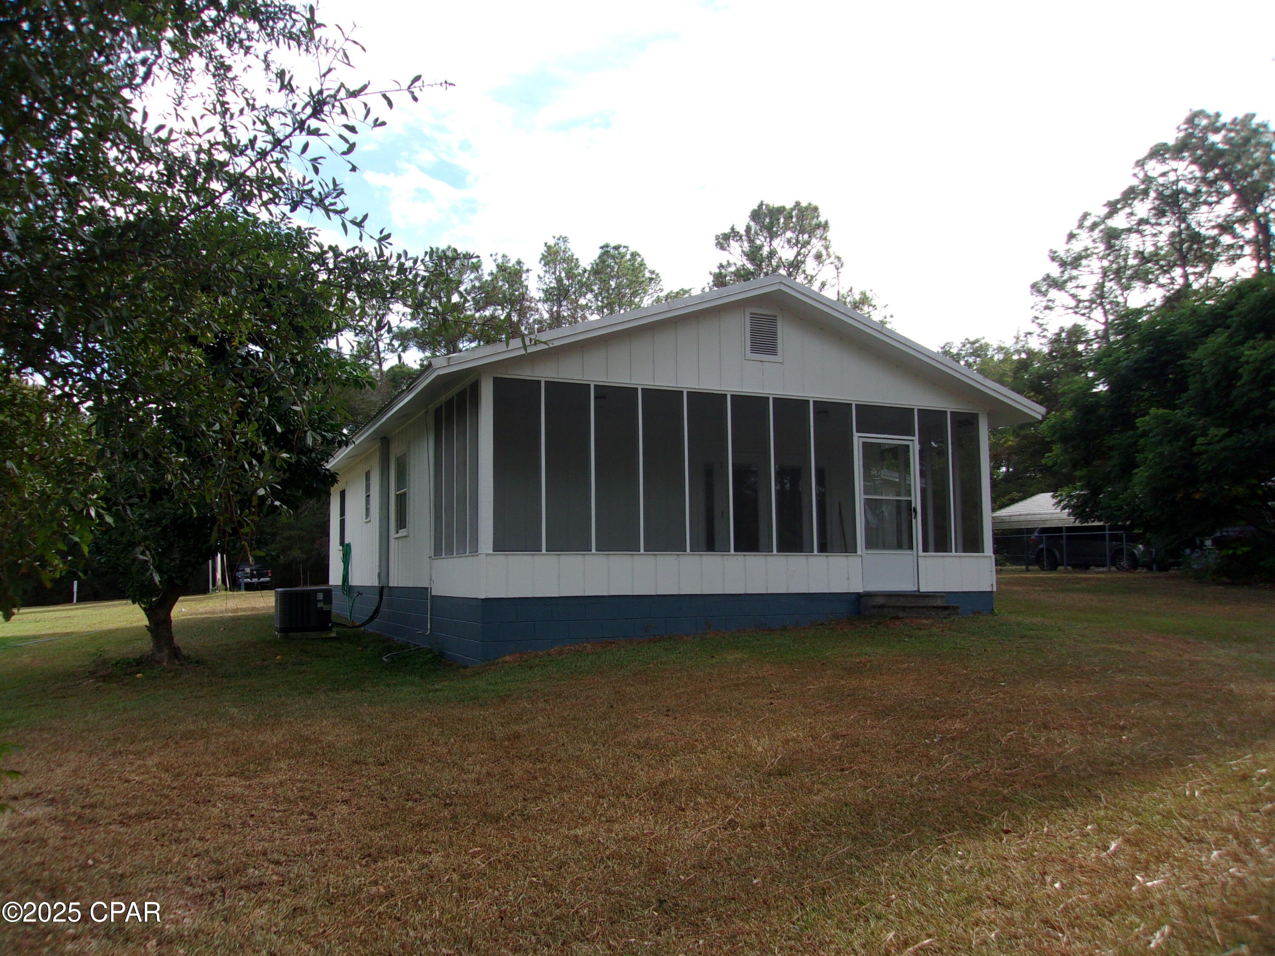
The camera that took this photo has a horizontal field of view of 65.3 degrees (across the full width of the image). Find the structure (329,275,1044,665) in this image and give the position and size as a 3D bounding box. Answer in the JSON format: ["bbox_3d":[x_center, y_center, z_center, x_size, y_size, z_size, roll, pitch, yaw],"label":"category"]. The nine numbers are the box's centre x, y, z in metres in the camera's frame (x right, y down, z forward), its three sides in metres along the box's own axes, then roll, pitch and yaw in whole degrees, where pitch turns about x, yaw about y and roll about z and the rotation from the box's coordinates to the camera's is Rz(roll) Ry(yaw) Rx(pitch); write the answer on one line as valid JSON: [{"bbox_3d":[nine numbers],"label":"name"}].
[{"bbox_3d":[-1.050,0.455,18.383,8.400,4.650,13.850,2,-6,-24],"label":"structure"}]

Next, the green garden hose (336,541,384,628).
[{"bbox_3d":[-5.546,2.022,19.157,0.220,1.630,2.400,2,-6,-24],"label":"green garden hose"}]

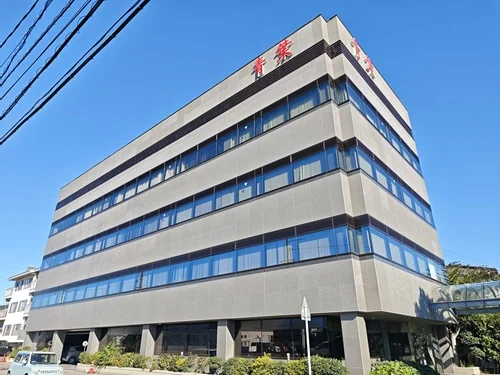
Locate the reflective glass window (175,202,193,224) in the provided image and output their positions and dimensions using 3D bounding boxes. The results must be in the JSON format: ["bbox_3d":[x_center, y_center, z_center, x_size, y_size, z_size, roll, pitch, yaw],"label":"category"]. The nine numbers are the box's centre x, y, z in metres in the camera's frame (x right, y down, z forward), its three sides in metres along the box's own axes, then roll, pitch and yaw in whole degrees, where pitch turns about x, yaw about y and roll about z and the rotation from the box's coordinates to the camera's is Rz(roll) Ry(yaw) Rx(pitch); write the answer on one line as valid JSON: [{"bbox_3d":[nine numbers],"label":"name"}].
[{"bbox_3d":[-4.011,1.680,20.423,1.760,1.021,0.100,-21,-32,37],"label":"reflective glass window"}]

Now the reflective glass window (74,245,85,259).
[{"bbox_3d":[-16.291,6.172,31.803,1.816,1.181,0.120,-21,-32,37],"label":"reflective glass window"}]

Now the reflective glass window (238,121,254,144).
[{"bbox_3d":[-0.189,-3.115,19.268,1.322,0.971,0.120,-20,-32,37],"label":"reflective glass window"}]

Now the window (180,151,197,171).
[{"bbox_3d":[-4.007,-1.621,21.949,1.760,1.009,0.100,-21,-32,37],"label":"window"}]

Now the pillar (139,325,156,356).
[{"bbox_3d":[-5.971,9.431,19.669,0.620,2.450,0.630,-21,-32,37],"label":"pillar"}]

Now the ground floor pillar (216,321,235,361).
[{"bbox_3d":[-1.124,7.575,15.626,0.588,2.415,0.564,-20,-32,37],"label":"ground floor pillar"}]

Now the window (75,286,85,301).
[{"bbox_3d":[-14.687,9.271,28.760,1.715,1.105,0.120,-21,-32,37],"label":"window"}]

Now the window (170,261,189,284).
[{"bbox_3d":[-4.162,5.064,19.458,1.790,1.140,0.120,-20,-32,37],"label":"window"}]

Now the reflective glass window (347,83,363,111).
[{"bbox_3d":[5.435,-4.282,16.787,0.120,1.140,1.790,-20,-32,37],"label":"reflective glass window"}]

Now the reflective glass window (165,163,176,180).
[{"bbox_3d":[-5.642,-1.093,23.382,1.257,1.116,0.100,-20,-32,37],"label":"reflective glass window"}]

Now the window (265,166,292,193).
[{"bbox_3d":[1.507,-0.420,17.569,1.892,1.130,0.120,-21,-32,37],"label":"window"}]

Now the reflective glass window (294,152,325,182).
[{"bbox_3d":[2.685,-0.857,14.987,1.736,1.056,0.100,-21,-32,37],"label":"reflective glass window"}]

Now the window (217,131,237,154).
[{"bbox_3d":[-1.365,-2.686,19.940,1.739,1.116,0.100,-20,-32,37],"label":"window"}]

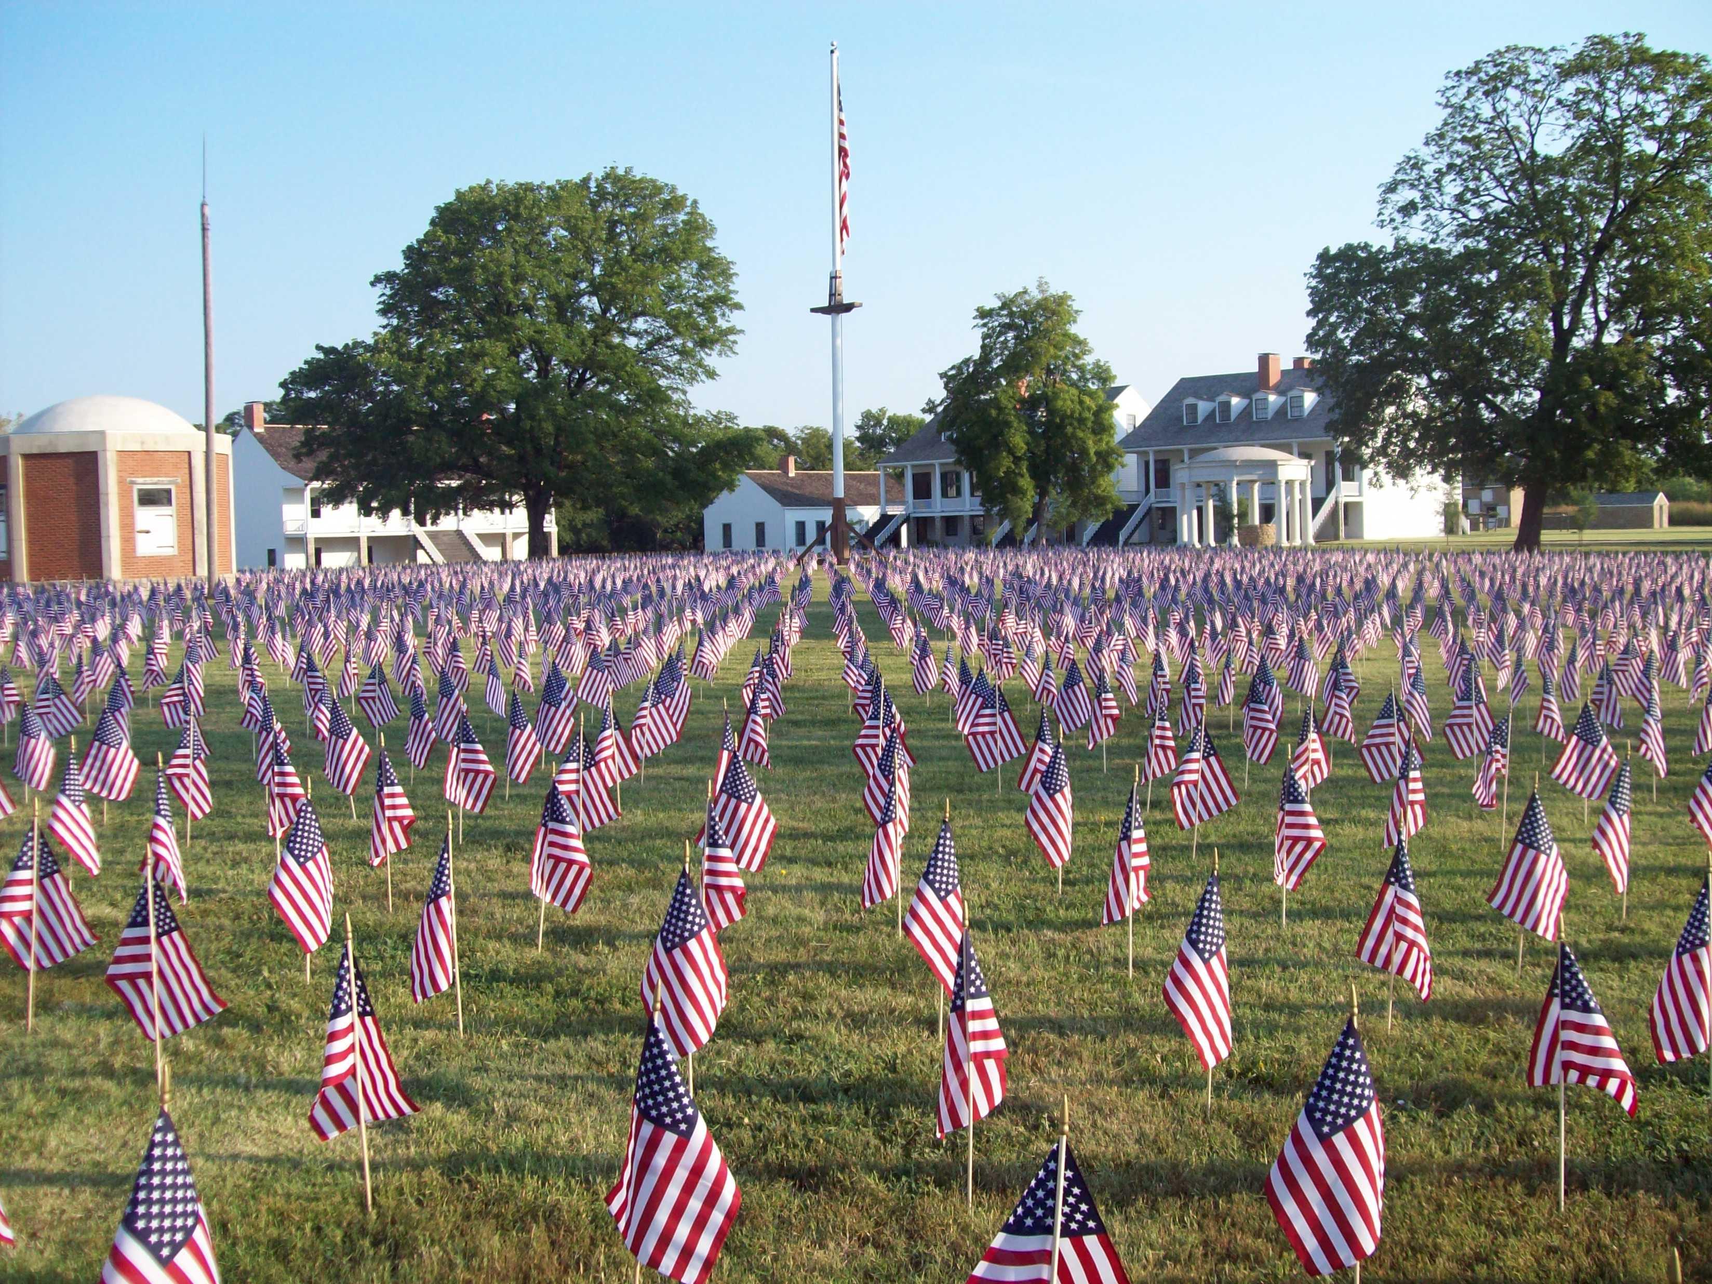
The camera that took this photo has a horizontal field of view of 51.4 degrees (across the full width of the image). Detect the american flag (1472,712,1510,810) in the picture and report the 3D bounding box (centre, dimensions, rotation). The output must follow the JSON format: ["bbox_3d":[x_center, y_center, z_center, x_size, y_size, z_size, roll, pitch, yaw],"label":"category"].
[{"bbox_3d":[2.962,0.561,8.300,0.181,0.455,0.150,1,4,20],"label":"american flag"}]

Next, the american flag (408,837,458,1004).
[{"bbox_3d":[-1.317,0.861,5.550,0.154,0.534,0.180,-2,4,-14],"label":"american flag"}]

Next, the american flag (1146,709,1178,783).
[{"bbox_3d":[1.639,0.521,9.570,0.180,0.474,0.150,0,4,10],"label":"american flag"}]

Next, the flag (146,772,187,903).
[{"bbox_3d":[-2.699,0.764,6.970,0.157,0.508,0.140,-2,4,-21],"label":"flag"}]

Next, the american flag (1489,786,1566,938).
[{"bbox_3d":[2.241,0.748,5.944,0.256,0.499,0.150,1,4,11],"label":"american flag"}]

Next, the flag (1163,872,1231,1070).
[{"bbox_3d":[0.898,0.866,4.686,0.179,0.524,0.150,0,4,11],"label":"flag"}]

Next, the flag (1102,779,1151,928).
[{"bbox_3d":[0.938,0.731,6.180,0.163,0.501,0.140,0,4,9],"label":"flag"}]

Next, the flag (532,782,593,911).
[{"bbox_3d":[-1.096,0.766,6.600,0.223,0.486,0.140,-2,4,-9],"label":"flag"}]

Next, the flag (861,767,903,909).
[{"bbox_3d":[0.101,0.746,6.689,0.160,0.523,0.160,-1,4,1],"label":"flag"}]

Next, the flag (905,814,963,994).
[{"bbox_3d":[0.229,0.771,5.208,0.172,0.512,0.150,-1,4,3],"label":"flag"}]

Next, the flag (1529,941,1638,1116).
[{"bbox_3d":[1.653,0.879,4.050,0.249,0.399,0.140,1,4,22],"label":"flag"}]

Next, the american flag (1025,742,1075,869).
[{"bbox_3d":[0.768,0.659,7.100,0.200,0.500,0.140,0,4,4],"label":"american flag"}]

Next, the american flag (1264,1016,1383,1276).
[{"bbox_3d":[0.837,0.903,3.190,0.209,0.458,0.160,0,4,7],"label":"american flag"}]

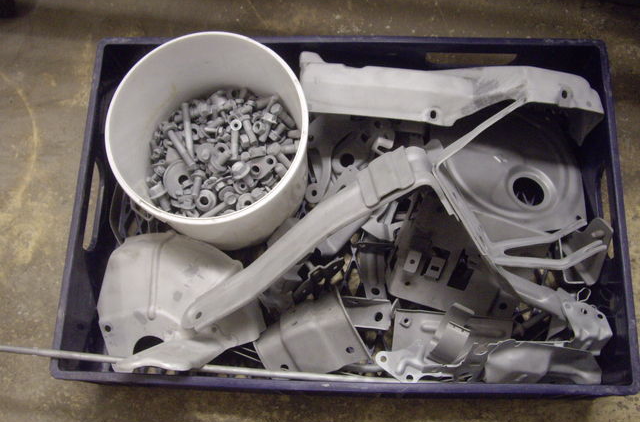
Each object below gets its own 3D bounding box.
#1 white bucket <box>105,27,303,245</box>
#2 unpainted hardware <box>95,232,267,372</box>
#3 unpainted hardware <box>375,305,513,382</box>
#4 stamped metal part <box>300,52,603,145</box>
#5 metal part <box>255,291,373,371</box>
[{"bbox_3d":[-0.117,-0.068,0.835,0.219,0.178,0.219,-1,74,3],"label":"white bucket"},{"bbox_3d":[-0.155,0.105,0.807,0.182,0.085,0.160,1,73,3],"label":"unpainted hardware"},{"bbox_3d":[0.132,0.151,0.793,0.137,0.070,0.085,1,73,3],"label":"unpainted hardware"},{"bbox_3d":[0.149,-0.136,0.845,0.345,0.080,0.090,1,73,3],"label":"stamped metal part"},{"bbox_3d":[-0.007,0.158,0.811,0.112,0.060,0.092,-30,74,-6],"label":"metal part"}]

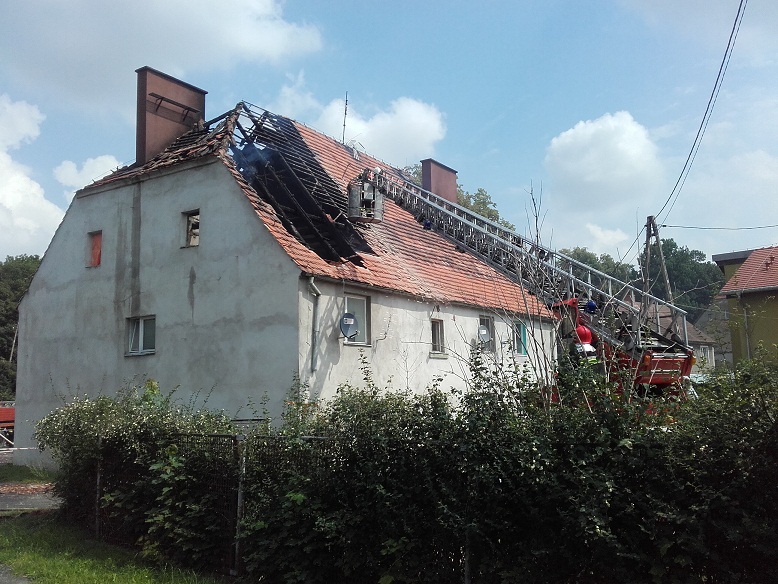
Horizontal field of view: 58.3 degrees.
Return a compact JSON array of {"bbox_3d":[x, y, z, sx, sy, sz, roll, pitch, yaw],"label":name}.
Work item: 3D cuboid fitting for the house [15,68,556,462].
[{"bbox_3d":[-2.680,-0.564,32.023,14.501,15.035,21.243,-6,-9,32],"label":"house"}]

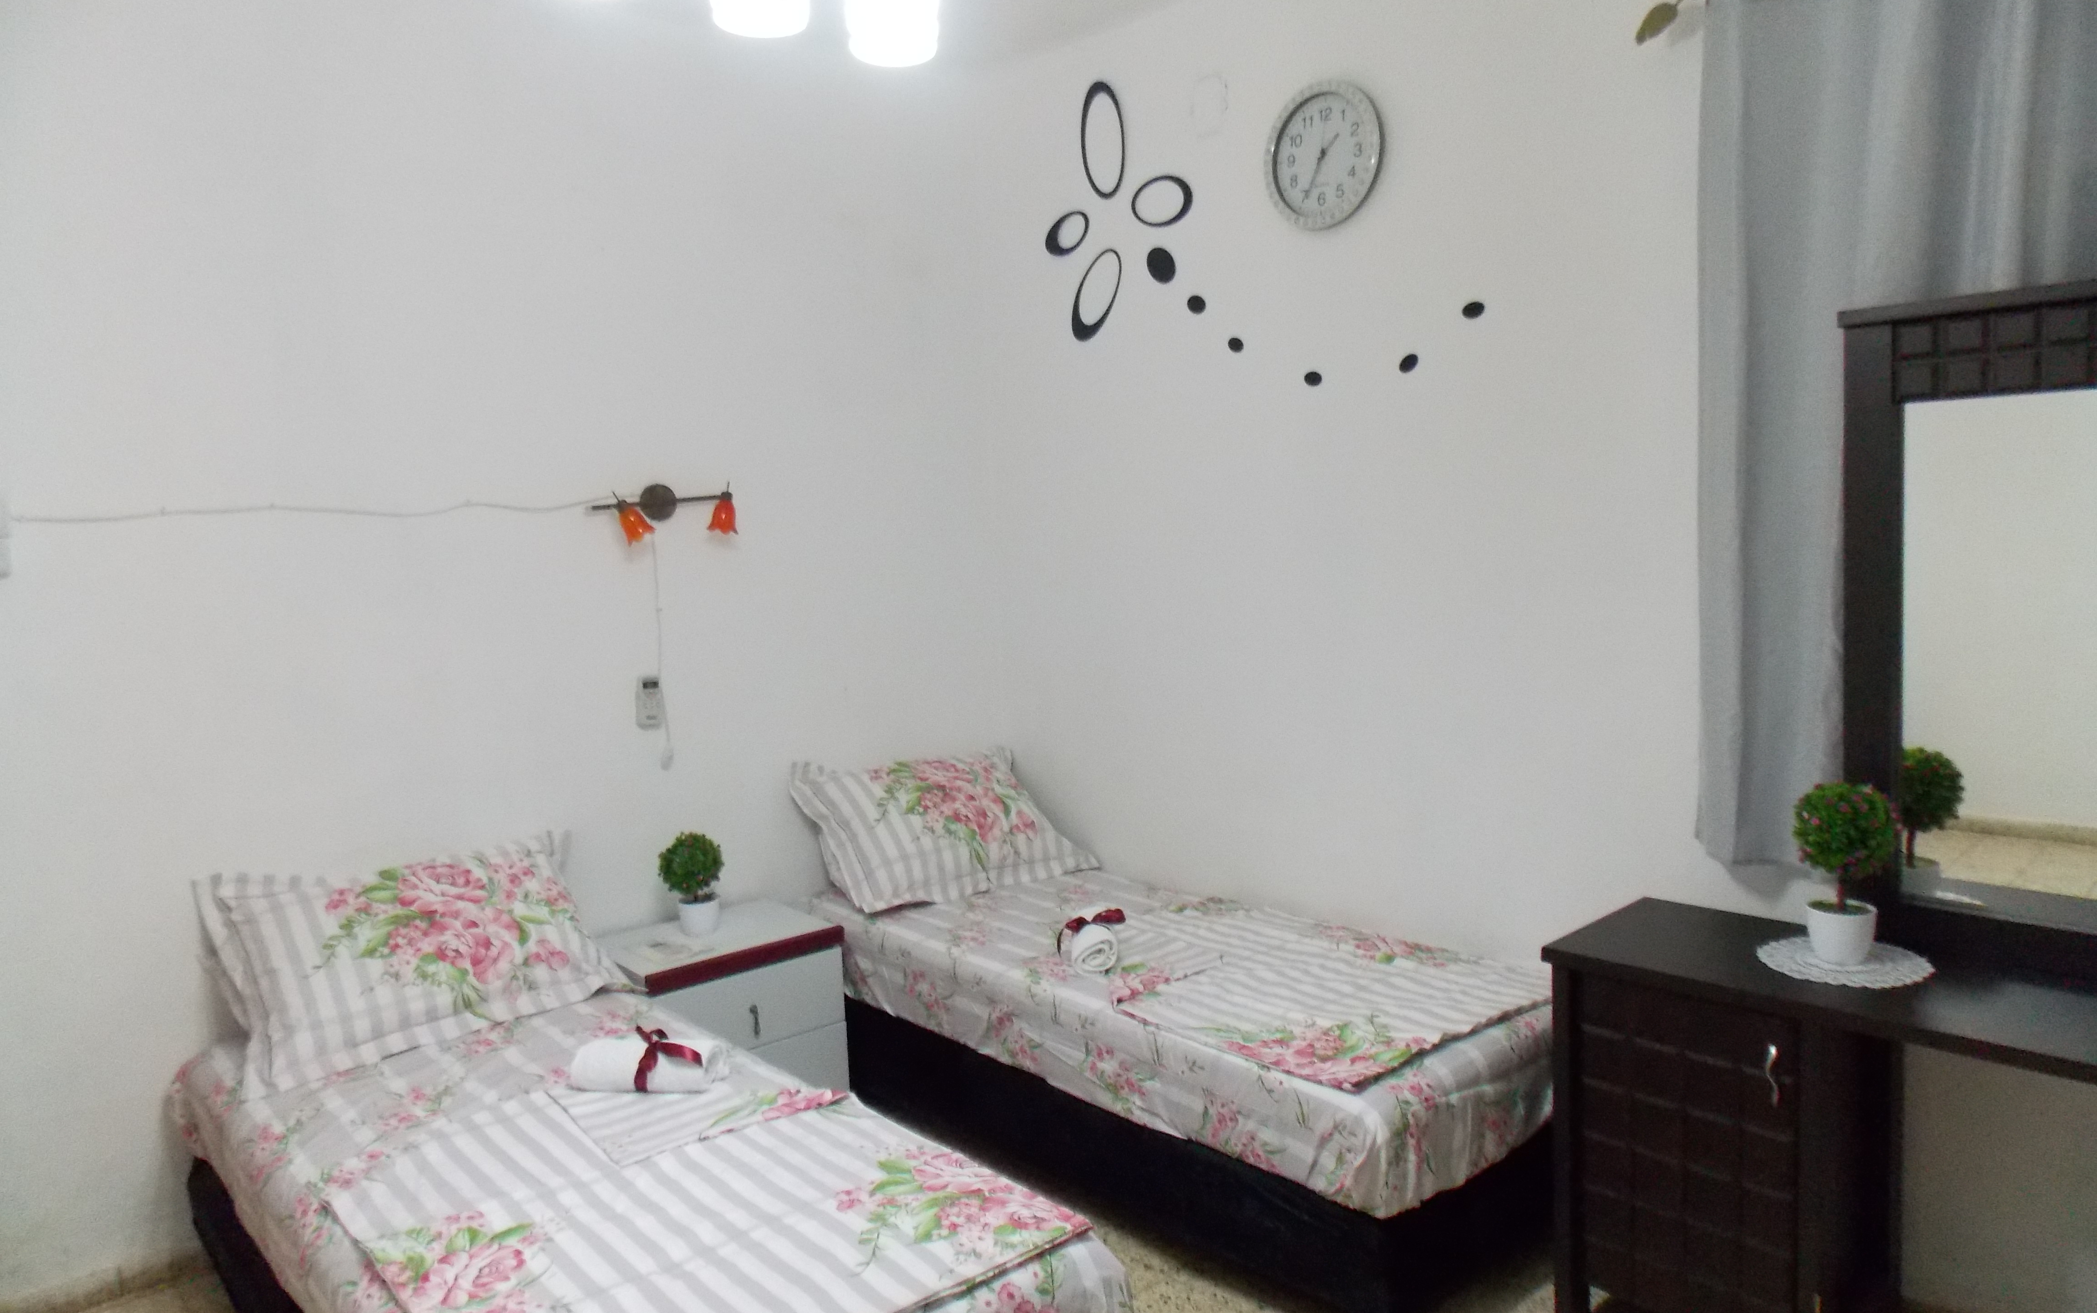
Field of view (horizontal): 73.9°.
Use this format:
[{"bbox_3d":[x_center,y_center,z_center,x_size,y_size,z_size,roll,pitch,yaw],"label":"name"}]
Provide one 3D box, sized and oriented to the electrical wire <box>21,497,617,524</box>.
[{"bbox_3d":[-1.482,-0.311,2.986,1.180,0.036,0.010,-8,8,-40],"label":"electrical wire"}]

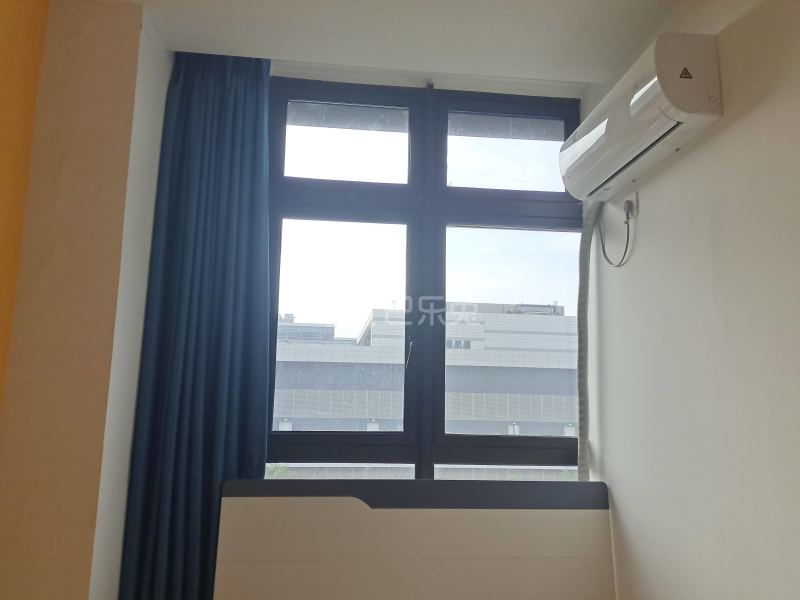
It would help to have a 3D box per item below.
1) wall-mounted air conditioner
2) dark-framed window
[{"bbox_3d":[0.828,-0.618,2.120,0.204,0.268,0.800,2,-8,-5],"label":"wall-mounted air conditioner"},{"bbox_3d":[0.095,0.007,2.695,1.565,2.099,0.110,2,-8,-5],"label":"dark-framed window"}]

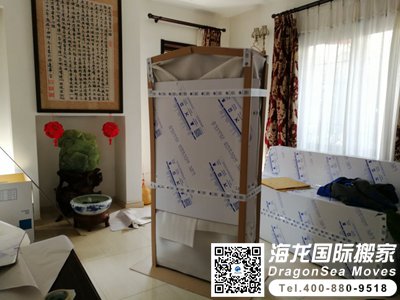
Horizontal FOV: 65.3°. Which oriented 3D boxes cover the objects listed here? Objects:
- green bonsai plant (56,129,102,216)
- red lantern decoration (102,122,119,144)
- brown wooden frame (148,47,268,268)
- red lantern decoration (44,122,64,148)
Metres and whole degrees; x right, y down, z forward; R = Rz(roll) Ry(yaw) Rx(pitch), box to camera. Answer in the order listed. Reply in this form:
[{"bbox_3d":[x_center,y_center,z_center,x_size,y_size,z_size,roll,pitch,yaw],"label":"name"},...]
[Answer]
[{"bbox_3d":[-1.424,0.269,3.730,0.500,1.017,0.325,-3,8,-29],"label":"green bonsai plant"},{"bbox_3d":[-1.158,-0.211,4.039,0.205,0.295,0.200,-3,8,-28],"label":"red lantern decoration"},{"bbox_3d":[0.068,0.121,2.443,0.750,1.669,0.444,4,8,27],"label":"brown wooden frame"},{"bbox_3d":[-1.740,-0.197,3.730,0.215,0.310,0.200,-3,8,-28],"label":"red lantern decoration"}]

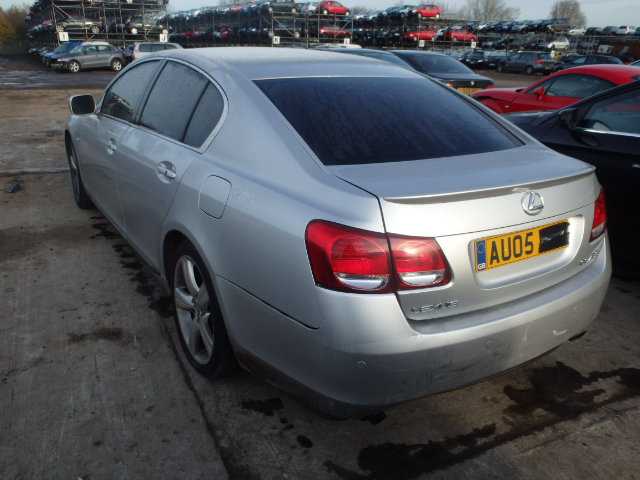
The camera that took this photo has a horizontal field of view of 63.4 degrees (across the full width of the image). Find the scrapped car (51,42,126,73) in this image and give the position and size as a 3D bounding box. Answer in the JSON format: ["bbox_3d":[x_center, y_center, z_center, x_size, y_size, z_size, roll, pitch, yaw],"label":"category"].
[{"bbox_3d":[-14.140,-11.186,31.736,4.350,1.580,1.820,-15,27,-38],"label":"scrapped car"}]

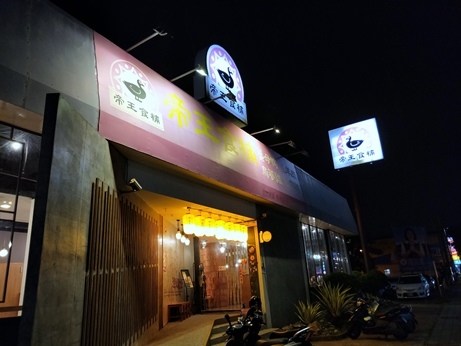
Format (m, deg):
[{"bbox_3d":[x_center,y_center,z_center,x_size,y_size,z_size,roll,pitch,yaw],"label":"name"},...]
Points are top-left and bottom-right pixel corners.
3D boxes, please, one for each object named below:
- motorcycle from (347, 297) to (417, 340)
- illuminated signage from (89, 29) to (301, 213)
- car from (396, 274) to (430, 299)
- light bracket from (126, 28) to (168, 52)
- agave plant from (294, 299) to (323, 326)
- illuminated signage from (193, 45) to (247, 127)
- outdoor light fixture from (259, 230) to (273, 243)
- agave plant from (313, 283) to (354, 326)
[{"bbox_3d":[4.047,4.025,9.287,1.820,1.120,0.700,-14,-21,29],"label":"motorcycle"},{"bbox_3d":[0.265,-0.526,10.378,0.100,2.405,10.223,-23,-26,27],"label":"illuminated signage"},{"bbox_3d":[13.181,8.190,24.077,1.740,1.460,4.450,-15,-22,30],"label":"car"},{"bbox_3d":[-1.824,-2.782,7.045,1.080,0.200,0.300,-15,-22,30],"label":"light bracket"},{"bbox_3d":[2.455,4.452,10.707,0.880,0.780,0.880,-15,-22,30],"label":"agave plant"},{"bbox_3d":[-0.234,-2.878,10.595,0.320,2.270,2.250,-15,-22,30],"label":"illuminated signage"},{"bbox_3d":[1.169,2.119,11.024,0.420,0.360,0.330,-15,-22,30],"label":"outdoor light fixture"},{"bbox_3d":[3.340,4.239,10.843,1.300,1.360,1.300,-15,-22,30],"label":"agave plant"}]

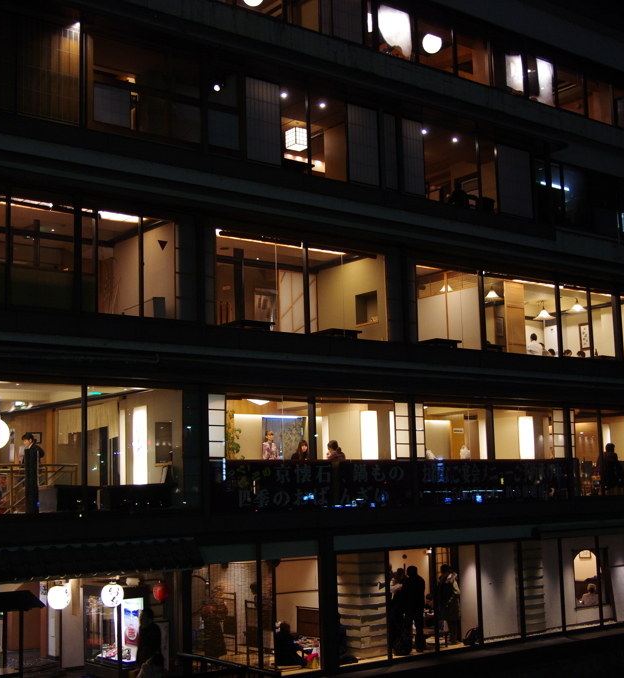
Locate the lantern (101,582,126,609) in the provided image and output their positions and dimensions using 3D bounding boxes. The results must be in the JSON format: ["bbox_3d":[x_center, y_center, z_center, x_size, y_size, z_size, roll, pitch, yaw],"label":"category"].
[{"bbox_3d":[-3.179,4.090,16.306,0.357,0.420,0.357,-1,-8,0],"label":"lantern"}]

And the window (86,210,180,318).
[{"bbox_3d":[-3.125,-1.292,18.034,1.829,1.773,0.100,5,-10,-36],"label":"window"}]

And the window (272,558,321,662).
[{"bbox_3d":[-0.277,5.111,19.305,1.090,1.923,0.100,5,-10,-36],"label":"window"}]

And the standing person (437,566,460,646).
[{"bbox_3d":[2.966,5.756,22.205,0.420,1.667,0.500,0,-9,-6],"label":"standing person"}]

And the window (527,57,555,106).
[{"bbox_3d":[5.804,-6.511,25.883,1.103,1.115,0.100,5,-10,-36],"label":"window"}]

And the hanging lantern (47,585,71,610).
[{"bbox_3d":[-3.986,4.081,16.100,0.375,0.390,0.375,5,-10,-37],"label":"hanging lantern"}]

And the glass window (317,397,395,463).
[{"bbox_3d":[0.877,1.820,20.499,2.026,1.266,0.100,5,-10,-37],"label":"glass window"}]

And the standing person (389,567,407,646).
[{"bbox_3d":[1.839,5.802,22.077,0.420,1.630,0.480,7,-12,-44],"label":"standing person"}]

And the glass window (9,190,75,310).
[{"bbox_3d":[-4.491,-1.458,17.040,1.161,1.878,0.100,5,-10,-36],"label":"glass window"}]

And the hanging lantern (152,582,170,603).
[{"bbox_3d":[-2.592,4.349,17.600,0.300,0.370,0.300,-1,-8,0],"label":"hanging lantern"}]

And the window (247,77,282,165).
[{"bbox_3d":[-0.947,-4.285,20.160,0.845,1.689,0.100,5,-10,-36],"label":"window"}]

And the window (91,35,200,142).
[{"bbox_3d":[-3.009,-4.471,18.513,2.249,1.702,0.100,5,-10,-37],"label":"window"}]

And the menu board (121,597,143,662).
[{"bbox_3d":[-3.039,4.908,17.203,0.450,1.050,0.100,5,-10,-37],"label":"menu board"}]

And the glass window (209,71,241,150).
[{"bbox_3d":[-1.691,-4.383,19.620,0.731,1.497,0.100,5,-10,-36],"label":"glass window"}]

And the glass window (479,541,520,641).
[{"bbox_3d":[4.182,5.545,22.569,1.296,2.067,0.100,5,-10,-36],"label":"glass window"}]

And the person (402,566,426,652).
[{"bbox_3d":[2.110,5.648,21.373,0.520,1.720,0.360,-1,-8,-3],"label":"person"}]

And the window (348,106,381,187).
[{"bbox_3d":[1.072,-4.093,21.623,0.881,1.732,0.080,5,-10,-37],"label":"window"}]

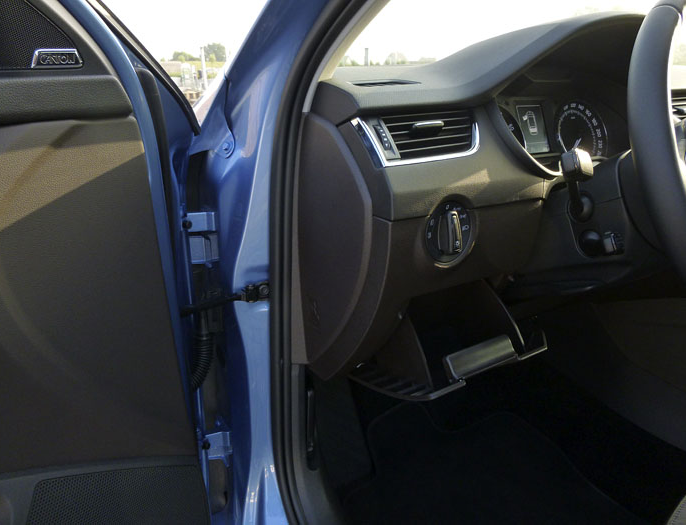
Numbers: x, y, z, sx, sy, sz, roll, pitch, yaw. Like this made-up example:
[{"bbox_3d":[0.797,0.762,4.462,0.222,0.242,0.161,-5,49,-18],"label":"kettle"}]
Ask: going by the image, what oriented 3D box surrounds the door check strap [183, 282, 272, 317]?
[{"bbox_3d":[-0.173,0.053,0.740,0.135,0.028,0.024,-14,25,-34],"label":"door check strap"}]

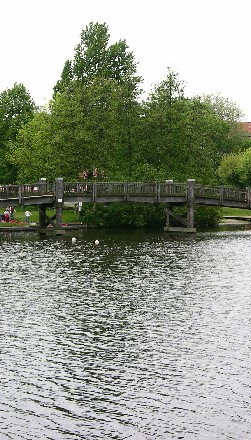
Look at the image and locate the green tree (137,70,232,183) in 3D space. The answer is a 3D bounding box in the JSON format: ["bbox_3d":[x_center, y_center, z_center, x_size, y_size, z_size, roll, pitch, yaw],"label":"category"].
[{"bbox_3d":[6.567,-8.849,117.000,10.690,15.580,10.500,0,1,0],"label":"green tree"}]

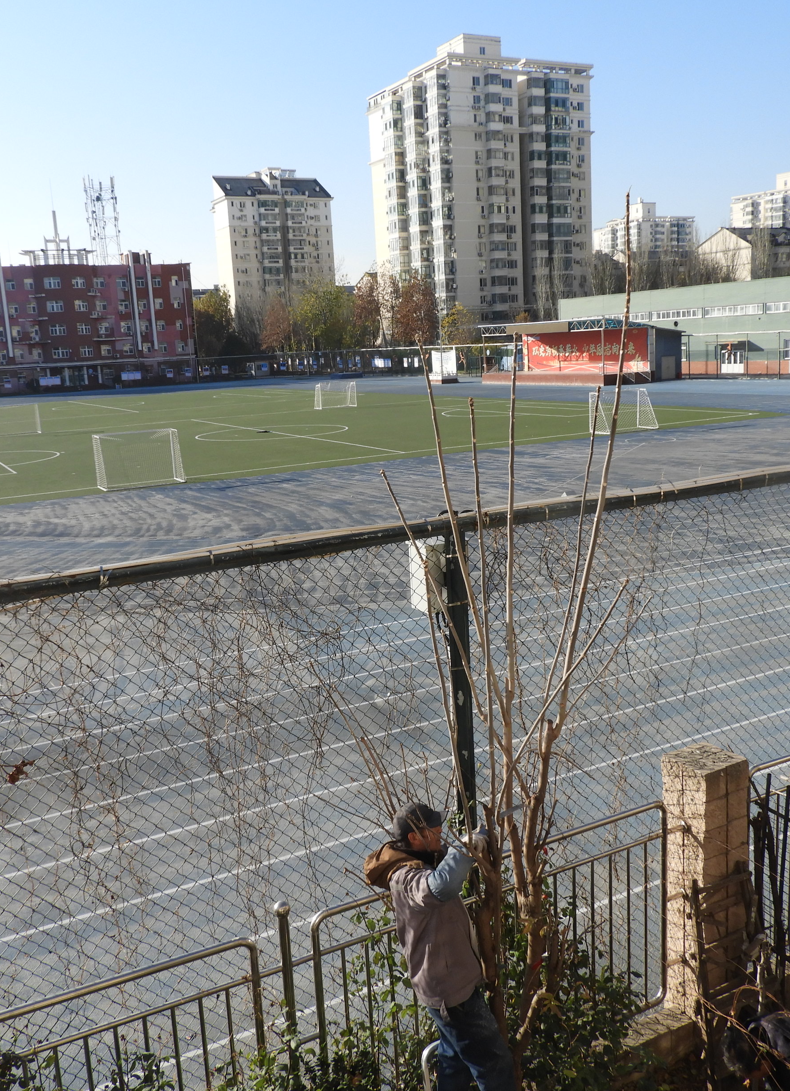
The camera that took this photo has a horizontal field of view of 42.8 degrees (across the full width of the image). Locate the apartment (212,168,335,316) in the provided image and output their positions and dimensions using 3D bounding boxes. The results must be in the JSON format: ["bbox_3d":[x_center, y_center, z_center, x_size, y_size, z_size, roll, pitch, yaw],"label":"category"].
[{"bbox_3d":[-28.350,-63.660,236.830,25.200,44.000,14.000,-8,13,-26],"label":"apartment"}]

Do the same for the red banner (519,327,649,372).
[{"bbox_3d":[20.470,-21.300,111.060,0.120,4.240,22.390,-8,13,-25],"label":"red banner"}]

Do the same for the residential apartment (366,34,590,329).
[{"bbox_3d":[15.520,-60.110,185.980,27.500,53.000,32.000,-8,13,-24],"label":"residential apartment"}]

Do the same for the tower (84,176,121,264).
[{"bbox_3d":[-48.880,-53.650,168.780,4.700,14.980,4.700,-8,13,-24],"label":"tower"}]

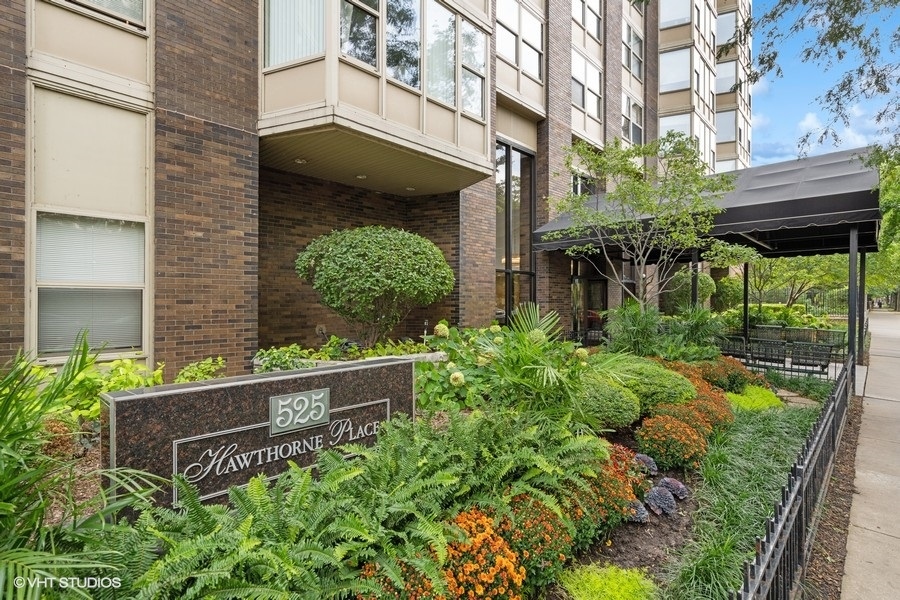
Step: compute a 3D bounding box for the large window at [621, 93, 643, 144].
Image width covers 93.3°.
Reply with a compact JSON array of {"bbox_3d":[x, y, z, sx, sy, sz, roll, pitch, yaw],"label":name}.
[{"bbox_3d":[6.729,-6.570,15.659,2.050,1.620,0.120,0,0,-45],"label":"large window"}]

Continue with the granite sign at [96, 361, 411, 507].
[{"bbox_3d":[-1.195,1.022,3.189,2.137,0.940,0.300,0,0,-45],"label":"granite sign"}]

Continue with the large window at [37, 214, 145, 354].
[{"bbox_3d":[-4.049,-0.143,4.830,0.980,1.600,0.100,0,0,-45],"label":"large window"}]

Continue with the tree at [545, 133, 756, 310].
[{"bbox_3d":[3.541,-0.764,7.500,3.700,4.350,3.500,0,0,-45],"label":"tree"}]

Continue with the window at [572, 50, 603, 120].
[{"bbox_3d":[4.336,-6.766,13.500,2.150,1.720,0.150,0,0,-45],"label":"window"}]

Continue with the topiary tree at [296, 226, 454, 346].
[{"bbox_3d":[-1.235,-0.192,7.050,2.600,2.080,2.400,0,0,0],"label":"topiary tree"}]

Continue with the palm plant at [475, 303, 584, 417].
[{"bbox_3d":[0.823,0.647,4.400,1.150,1.220,1.100,0,0,0],"label":"palm plant"}]

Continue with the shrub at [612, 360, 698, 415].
[{"bbox_3d":[2.478,1.071,5.200,1.030,0.660,1.000,0,0,-45],"label":"shrub"}]

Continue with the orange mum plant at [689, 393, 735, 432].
[{"bbox_3d":[2.830,1.230,4.700,0.540,0.390,0.540,0,0,-45],"label":"orange mum plant"}]

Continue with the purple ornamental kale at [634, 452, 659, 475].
[{"bbox_3d":[1.600,1.348,3.480,0.210,0.160,0.200,0,0,25],"label":"purple ornamental kale"}]

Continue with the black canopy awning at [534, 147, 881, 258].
[{"bbox_3d":[6.477,-2.183,10.822,6.000,1.920,6.280,0,0,-45],"label":"black canopy awning"}]

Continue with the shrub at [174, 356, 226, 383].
[{"bbox_3d":[-2.877,0.859,4.900,0.620,0.420,0.550,0,0,-45],"label":"shrub"}]

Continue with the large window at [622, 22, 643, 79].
[{"bbox_3d":[6.863,-9.367,16.000,2.050,1.720,0.150,0,0,-45],"label":"large window"}]

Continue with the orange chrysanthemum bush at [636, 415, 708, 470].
[{"bbox_3d":[2.079,1.279,3.980,0.660,0.420,0.640,0,0,-45],"label":"orange chrysanthemum bush"}]

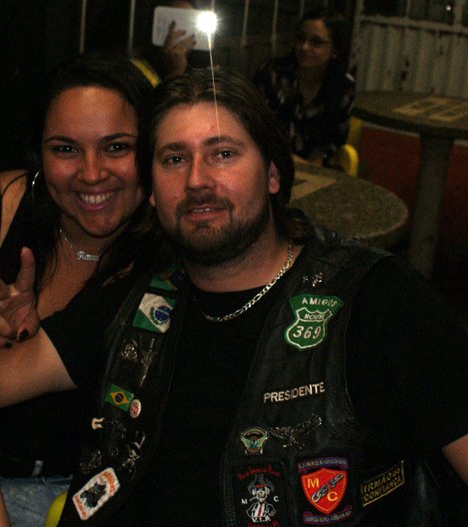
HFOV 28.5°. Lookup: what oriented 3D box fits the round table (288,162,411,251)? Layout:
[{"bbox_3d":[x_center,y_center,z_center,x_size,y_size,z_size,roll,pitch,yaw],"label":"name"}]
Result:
[{"bbox_3d":[0.034,0.147,2.868,0.900,0.760,0.900,5,20,-2],"label":"round table"}]

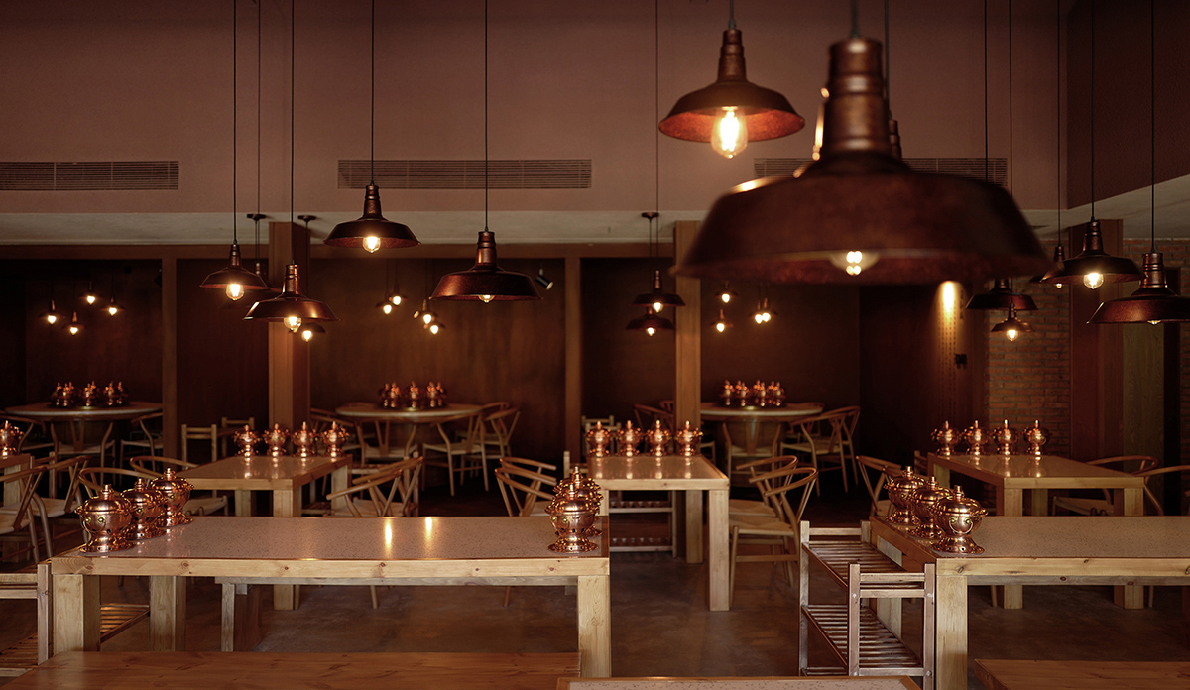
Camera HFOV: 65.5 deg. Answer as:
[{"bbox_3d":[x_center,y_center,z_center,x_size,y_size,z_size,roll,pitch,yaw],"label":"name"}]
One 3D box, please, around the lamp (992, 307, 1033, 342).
[{"bbox_3d":[2.581,-0.138,5.693,0.254,0.233,0.254,0,-1,1],"label":"lamp"}]

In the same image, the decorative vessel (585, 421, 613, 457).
[{"bbox_3d":[0.031,0.651,6.410,0.215,0.238,0.215,0,0,0],"label":"decorative vessel"}]

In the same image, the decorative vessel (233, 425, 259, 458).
[{"bbox_3d":[-2.408,0.662,6.400,0.195,0.222,0.190,0,0,1],"label":"decorative vessel"}]

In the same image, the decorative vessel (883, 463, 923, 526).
[{"bbox_3d":[1.359,0.651,4.030,0.215,0.238,0.215,0,0,0],"label":"decorative vessel"}]

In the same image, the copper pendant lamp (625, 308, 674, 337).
[{"bbox_3d":[0.411,-0.205,6.850,0.360,0.280,0.360,0,0,0],"label":"copper pendant lamp"}]

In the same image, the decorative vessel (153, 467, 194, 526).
[{"bbox_3d":[-1.851,0.651,4.030,0.215,0.238,0.215,0,0,0],"label":"decorative vessel"}]

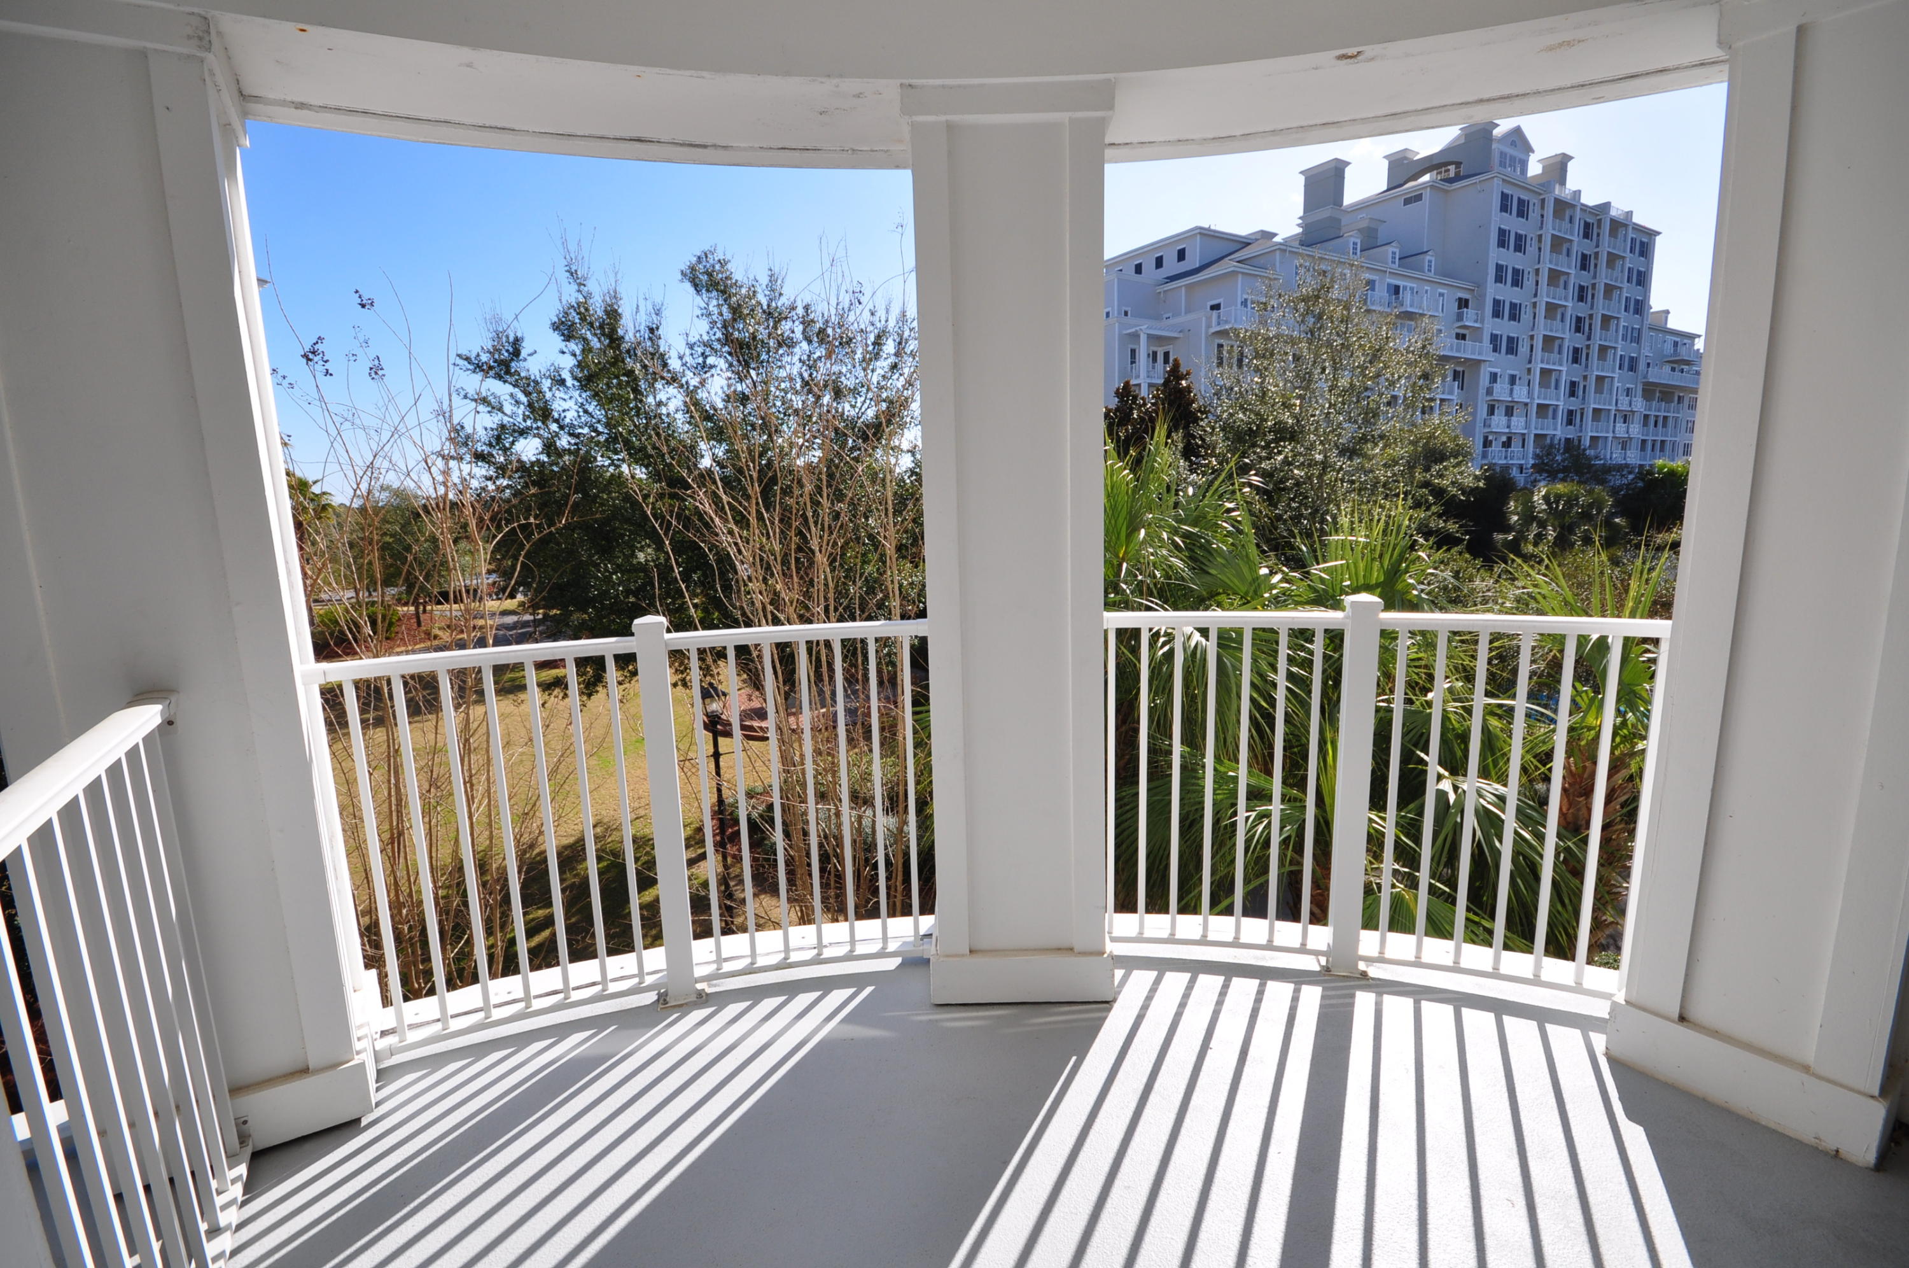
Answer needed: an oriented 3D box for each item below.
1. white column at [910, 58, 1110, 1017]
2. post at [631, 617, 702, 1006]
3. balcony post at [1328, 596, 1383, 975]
[{"bbox_3d":[0.167,-0.175,2.338,0.518,2.420,0.480,-2,8,0],"label":"white column"},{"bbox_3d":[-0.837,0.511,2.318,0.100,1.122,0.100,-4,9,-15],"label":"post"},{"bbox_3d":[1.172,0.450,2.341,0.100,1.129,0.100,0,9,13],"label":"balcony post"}]

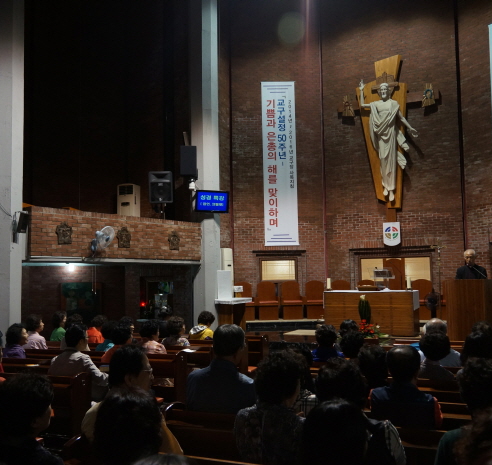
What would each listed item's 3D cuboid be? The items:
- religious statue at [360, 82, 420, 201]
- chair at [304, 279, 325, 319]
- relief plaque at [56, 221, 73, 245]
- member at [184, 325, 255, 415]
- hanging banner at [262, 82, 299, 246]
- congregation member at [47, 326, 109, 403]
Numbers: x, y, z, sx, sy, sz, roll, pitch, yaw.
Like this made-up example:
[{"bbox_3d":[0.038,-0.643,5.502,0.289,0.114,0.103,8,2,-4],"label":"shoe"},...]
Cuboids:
[{"bbox_3d":[3.670,-2.369,14.006,1.500,3.189,0.550,-3,-5,27],"label":"religious statue"},{"bbox_3d":[1.810,1.698,13.900,0.560,0.930,0.560,-1,-4,-2],"label":"chair"},{"bbox_3d":[-3.121,0.024,9.350,0.060,0.390,0.330,-3,-5,32],"label":"relief plaque"},{"bbox_3d":[-0.073,1.267,3.658,0.500,1.310,0.700,-3,-5,26],"label":"member"},{"bbox_3d":[0.899,-1.844,14.609,0.900,4.417,0.040,-1,-4,-5],"label":"hanging banner"},{"bbox_3d":[-1.344,1.405,4.738,0.520,1.250,0.780,-3,-5,23],"label":"congregation member"}]

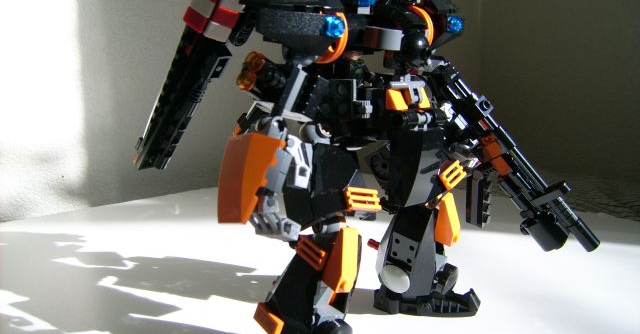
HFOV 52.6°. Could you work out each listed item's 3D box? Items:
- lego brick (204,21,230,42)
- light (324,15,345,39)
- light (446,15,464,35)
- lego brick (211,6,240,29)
[{"bbox_3d":[-0.043,-0.057,0.270,0.008,0.007,0.008,-12,-31,-42],"label":"lego brick"},{"bbox_3d":[0.005,-0.054,0.251,0.008,0.008,0.005,-8,12,-34],"label":"light"},{"bbox_3d":[0.060,-0.064,0.289,0.008,0.008,0.005,-7,12,-31],"label":"light"},{"bbox_3d":[-0.039,-0.062,0.265,0.008,0.007,0.008,-12,-31,-42],"label":"lego brick"}]

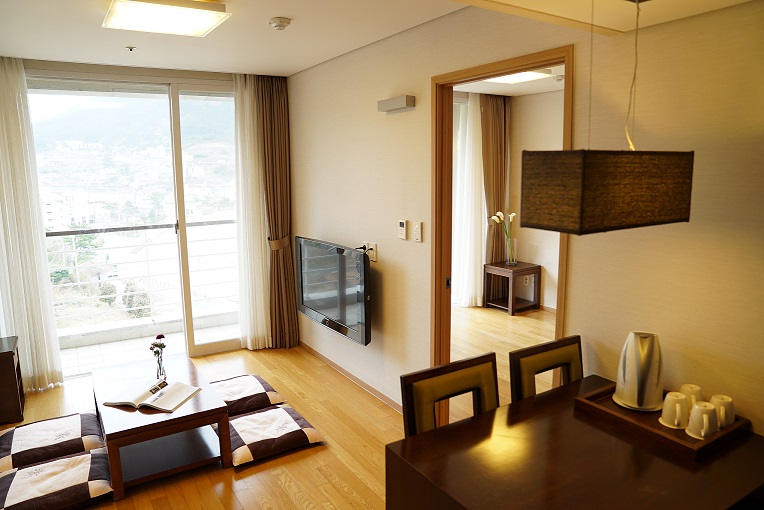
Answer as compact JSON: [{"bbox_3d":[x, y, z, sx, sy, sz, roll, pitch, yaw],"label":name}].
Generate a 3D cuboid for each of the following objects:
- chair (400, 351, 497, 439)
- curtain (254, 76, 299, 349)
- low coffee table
[{"bbox_3d":[0.367,0.854,1.585,0.420,0.920,0.510,-7,11,-32],"label":"chair"},{"bbox_3d":[-0.944,-0.332,4.498,0.302,2.365,0.151,-7,11,-32],"label":"curtain"},{"bbox_3d":[-1.303,0.929,2.954,0.561,0.347,0.924,-7,11,-32],"label":"low coffee table"}]

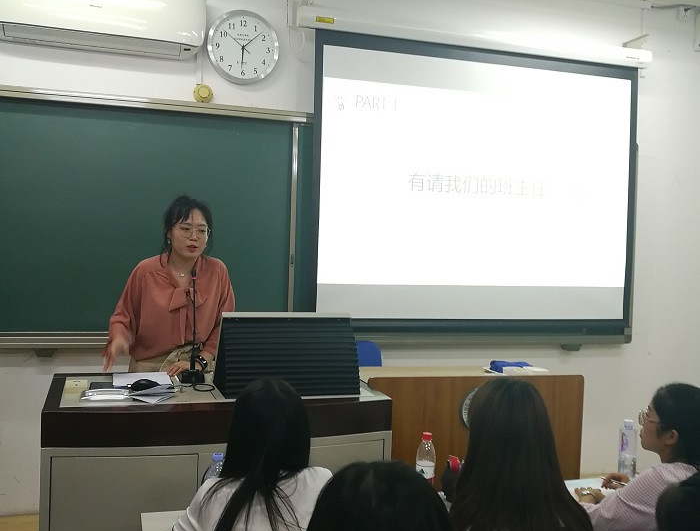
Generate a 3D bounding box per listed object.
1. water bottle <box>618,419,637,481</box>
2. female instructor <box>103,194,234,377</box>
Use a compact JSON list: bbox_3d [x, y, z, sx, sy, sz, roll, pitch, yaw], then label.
[{"bbox_3d":[0.970,0.644,2.545,0.064,0.212,0.064,1,1,-17],"label":"water bottle"},{"bbox_3d":[-0.776,0.497,3.110,0.530,1.590,0.420,1,1,-19],"label":"female instructor"}]

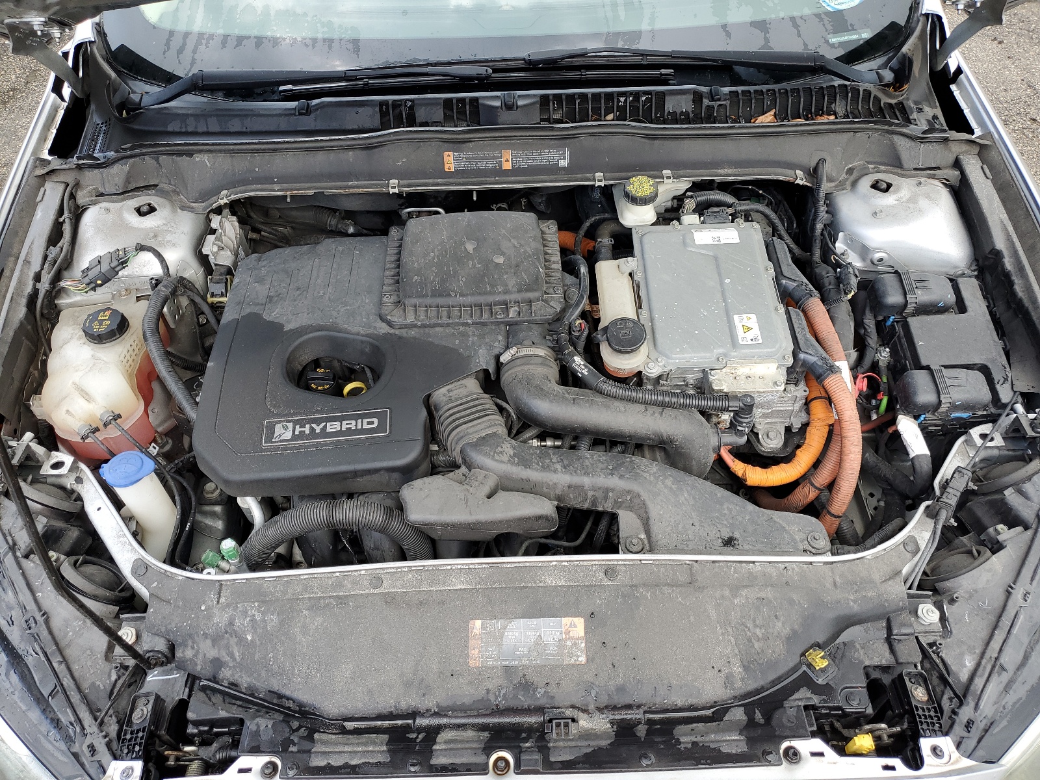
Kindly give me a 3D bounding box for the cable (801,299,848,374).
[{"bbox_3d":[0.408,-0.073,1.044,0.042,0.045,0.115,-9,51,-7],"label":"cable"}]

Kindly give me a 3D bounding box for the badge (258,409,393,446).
[{"bbox_3d":[-0.250,0.049,1.010,0.162,0.004,0.038,-5,57,-1],"label":"badge"}]

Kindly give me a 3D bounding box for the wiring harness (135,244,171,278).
[{"bbox_3d":[-0.531,-0.186,1.130,0.050,0.035,0.050,-1,54,0],"label":"wiring harness"}]

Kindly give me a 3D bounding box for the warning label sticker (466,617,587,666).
[{"bbox_3d":[0.009,0.286,0.885,0.131,0.002,0.051,-1,61,-1],"label":"warning label sticker"}]

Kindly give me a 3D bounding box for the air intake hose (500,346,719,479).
[{"bbox_3d":[0.123,0.031,1.090,0.305,0.150,0.130,8,55,7],"label":"air intake hose"}]

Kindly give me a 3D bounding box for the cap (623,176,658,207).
[{"bbox_3d":[0.183,-0.302,1.188,0.052,0.021,0.052,0,51,1],"label":"cap"}]

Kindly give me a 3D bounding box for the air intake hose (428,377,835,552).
[{"bbox_3d":[0.127,0.100,1.030,0.530,0.130,0.185,8,55,7],"label":"air intake hose"}]

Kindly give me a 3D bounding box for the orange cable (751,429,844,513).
[{"bbox_3d":[0.381,0.112,1.074,0.117,0.090,0.095,-1,51,0],"label":"orange cable"}]

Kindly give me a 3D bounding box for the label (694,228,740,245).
[{"bbox_3d":[0.294,-0.230,1.170,0.065,0.002,0.030,-2,57,0],"label":"label"}]

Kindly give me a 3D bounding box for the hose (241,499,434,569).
[{"bbox_3d":[-0.232,0.183,0.988,0.230,0.090,0.075,-1,51,0],"label":"hose"}]

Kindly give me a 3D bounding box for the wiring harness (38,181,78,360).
[{"bbox_3d":[-0.694,-0.182,1.170,0.055,0.120,0.260,-1,54,0],"label":"wiring harness"}]

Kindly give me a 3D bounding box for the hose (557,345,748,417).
[{"bbox_3d":[0.174,-0.012,1.017,0.250,0.060,0.085,-1,51,0],"label":"hose"}]

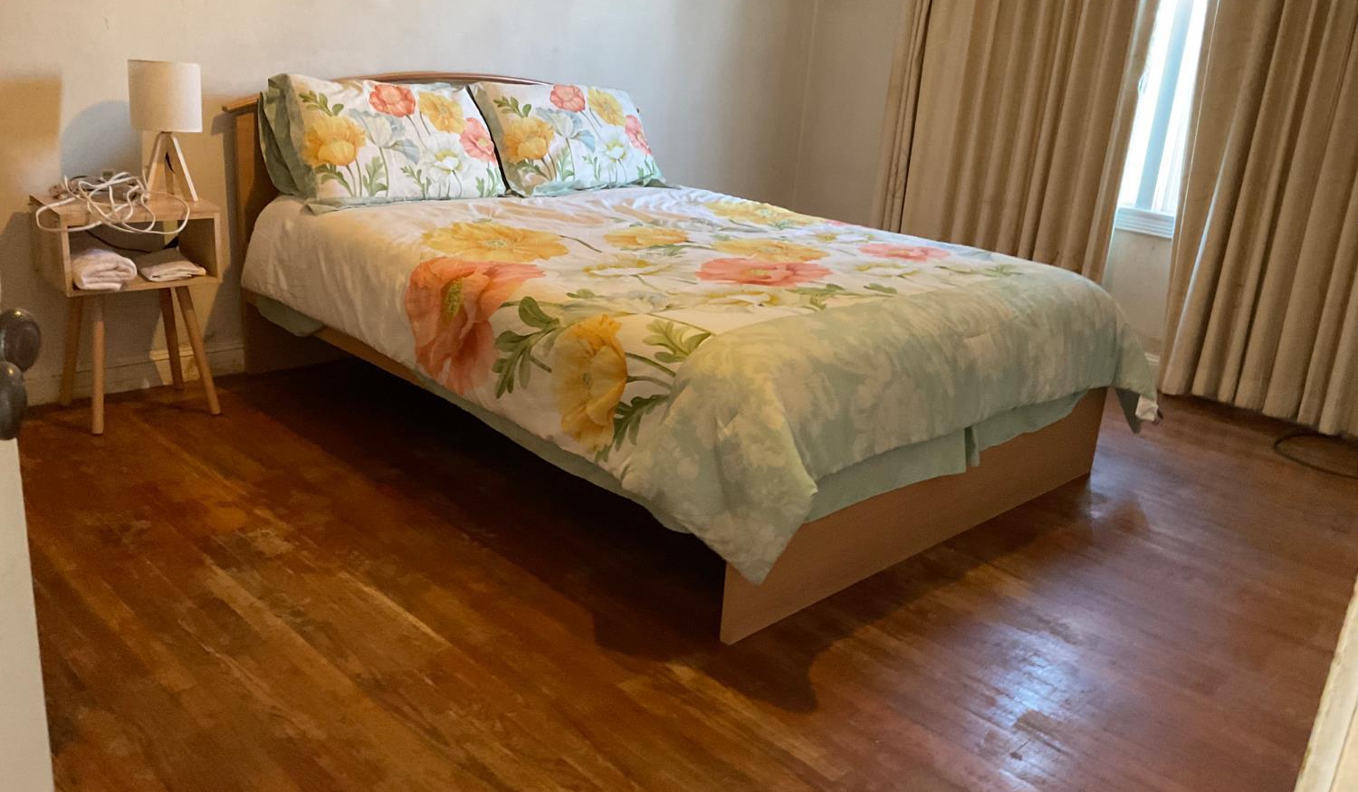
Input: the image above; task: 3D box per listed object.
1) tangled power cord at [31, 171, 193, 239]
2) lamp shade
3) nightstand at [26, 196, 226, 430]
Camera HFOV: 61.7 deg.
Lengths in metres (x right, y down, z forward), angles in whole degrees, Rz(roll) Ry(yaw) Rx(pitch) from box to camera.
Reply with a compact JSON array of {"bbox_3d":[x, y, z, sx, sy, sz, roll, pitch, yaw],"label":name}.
[{"bbox_3d":[-1.481,-0.491,2.937,0.249,0.115,0.356,21,24,41],"label":"tangled power cord"},{"bbox_3d":[-1.362,-0.796,3.027,0.175,0.180,0.175,21,24,41],"label":"lamp shade"},{"bbox_3d":[-1.488,-0.242,3.106,0.288,0.584,0.398,21,24,41],"label":"nightstand"}]

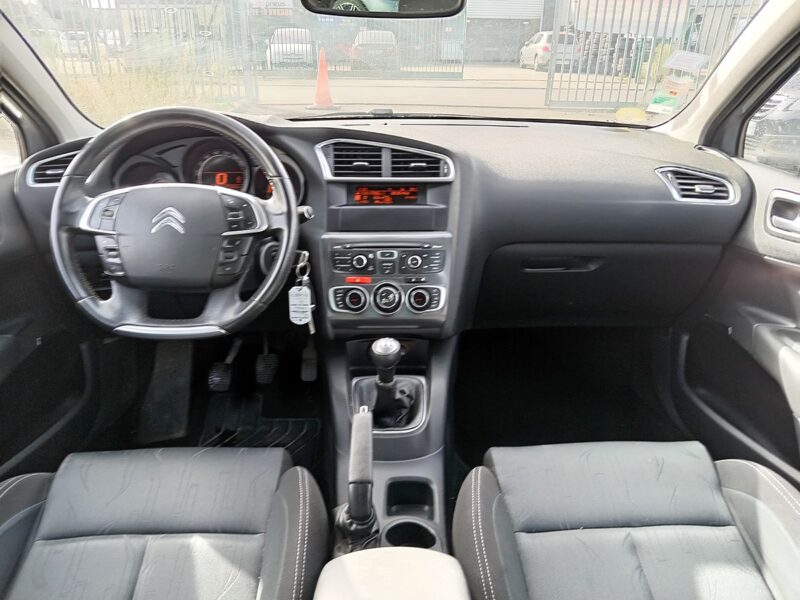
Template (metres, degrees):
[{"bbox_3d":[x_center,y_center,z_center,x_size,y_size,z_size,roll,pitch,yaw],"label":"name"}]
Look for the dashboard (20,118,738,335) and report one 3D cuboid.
[{"bbox_3d":[-0.030,-0.190,1.225,1.450,0.430,0.530,0,25,0],"label":"dashboard"}]

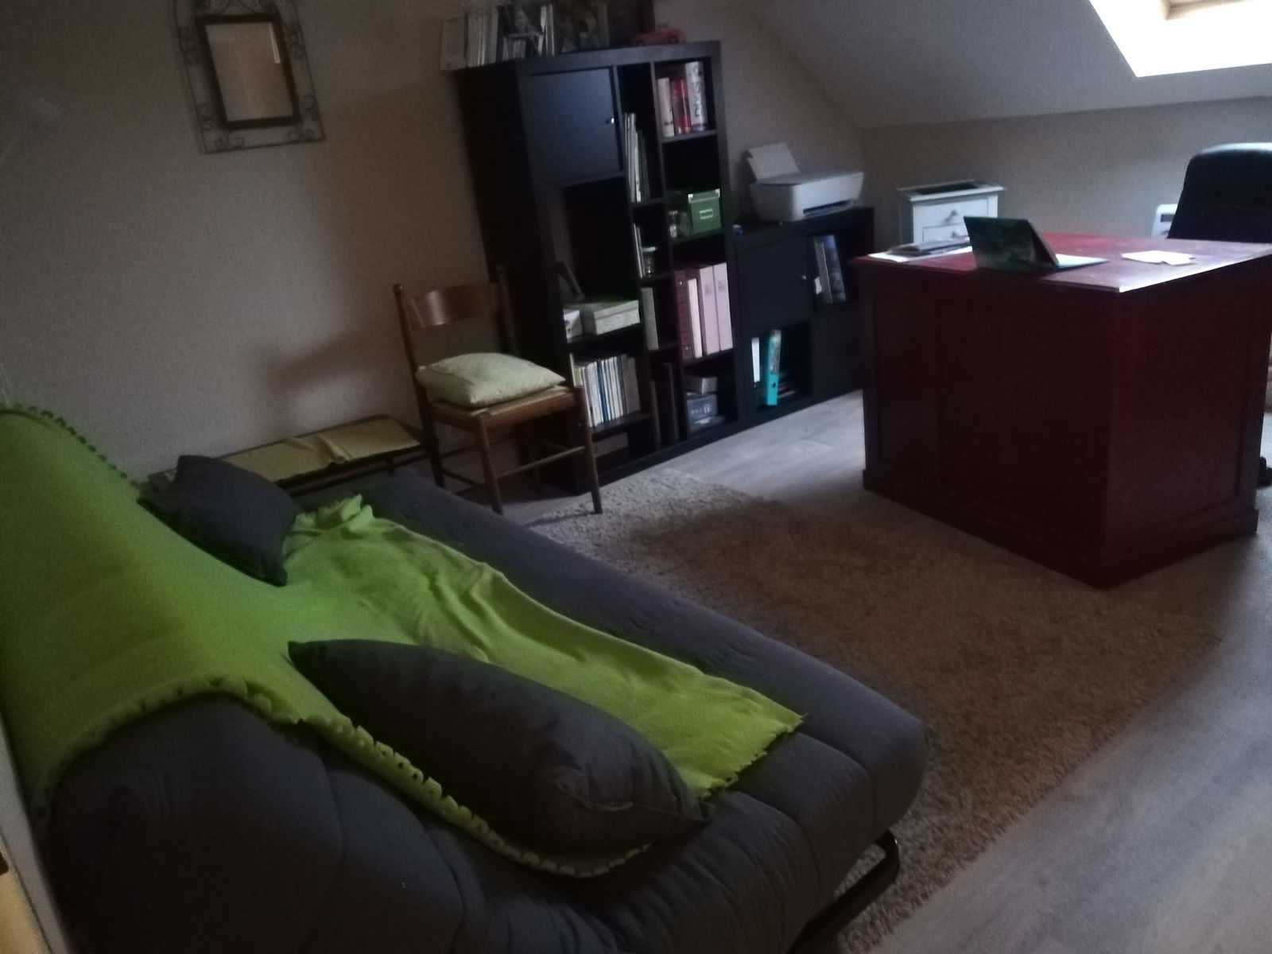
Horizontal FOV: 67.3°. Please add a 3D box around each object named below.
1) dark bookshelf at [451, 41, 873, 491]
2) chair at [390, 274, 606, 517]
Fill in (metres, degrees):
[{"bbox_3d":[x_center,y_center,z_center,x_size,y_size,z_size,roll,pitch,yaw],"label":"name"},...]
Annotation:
[{"bbox_3d":[0.245,-0.920,3.860,1.660,1.490,0.405,-21,25,-31],"label":"dark bookshelf"},{"bbox_3d":[-0.461,-0.254,3.281,0.410,0.840,0.470,-20,25,-29],"label":"chair"}]

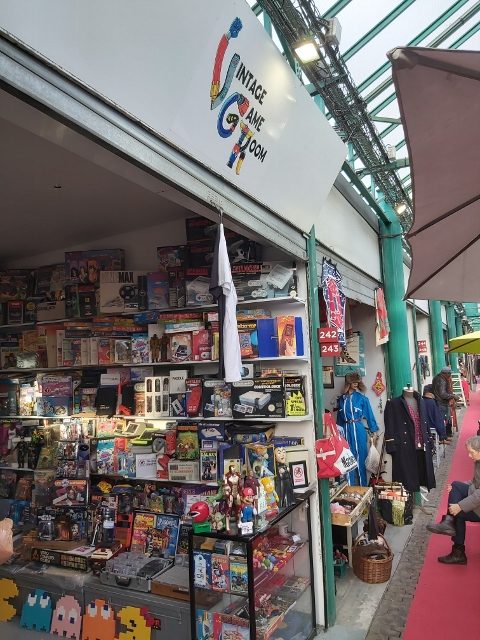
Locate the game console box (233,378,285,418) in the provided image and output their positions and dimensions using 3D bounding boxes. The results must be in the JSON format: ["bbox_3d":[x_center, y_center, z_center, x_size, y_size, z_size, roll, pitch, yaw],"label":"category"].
[{"bbox_3d":[0.151,0.555,3.391,0.395,0.258,0.115,-5,-6,27],"label":"game console box"}]

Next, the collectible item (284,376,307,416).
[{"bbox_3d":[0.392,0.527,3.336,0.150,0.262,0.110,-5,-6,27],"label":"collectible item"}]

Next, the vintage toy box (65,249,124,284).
[{"bbox_3d":[-1.276,-0.463,4.200,0.490,0.265,0.100,-3,-6,7],"label":"vintage toy box"}]

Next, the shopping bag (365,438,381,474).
[{"bbox_3d":[1.521,1.564,5.520,0.160,0.380,0.090,-5,-6,26],"label":"shopping bag"}]

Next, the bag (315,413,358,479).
[{"bbox_3d":[0.645,0.843,3.271,0.280,0.435,0.140,1,-7,-33],"label":"bag"}]

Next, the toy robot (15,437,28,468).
[{"bbox_3d":[-1.944,1.177,4.279,0.120,0.270,0.060,-1,-6,-11],"label":"toy robot"}]

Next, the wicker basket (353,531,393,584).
[{"bbox_3d":[1.101,1.970,3.991,0.280,0.320,0.230,-5,-6,26],"label":"wicker basket"}]

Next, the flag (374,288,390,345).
[{"bbox_3d":[1.671,-0.032,5.628,0.070,0.680,0.380,-6,-7,36],"label":"flag"}]

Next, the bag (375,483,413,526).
[{"bbox_3d":[1.693,2.025,5.300,0.340,0.390,0.240,-5,-6,26],"label":"bag"}]

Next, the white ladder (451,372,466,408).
[{"bbox_3d":[7.467,2.403,16.440,0.420,1.150,0.450,-3,-6,11],"label":"white ladder"}]

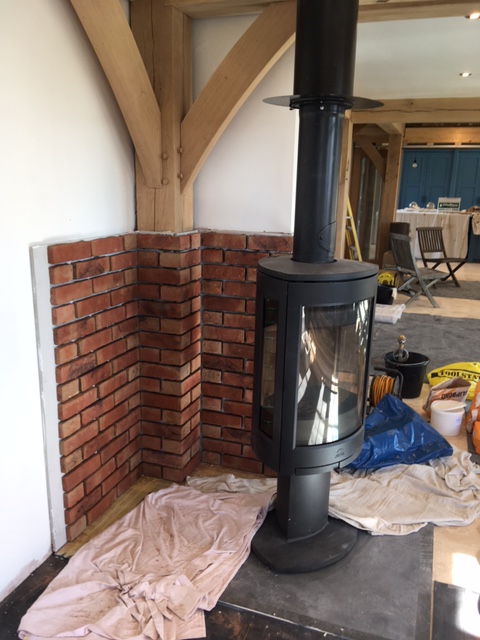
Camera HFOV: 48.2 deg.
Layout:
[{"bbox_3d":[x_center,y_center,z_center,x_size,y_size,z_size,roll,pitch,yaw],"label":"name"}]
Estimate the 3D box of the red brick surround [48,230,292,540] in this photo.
[{"bbox_3d":[-0.236,0.263,2.287,0.675,1.190,0.815,6,15,20],"label":"red brick surround"}]

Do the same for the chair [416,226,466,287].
[{"bbox_3d":[3.200,-0.983,8.540,0.480,0.890,0.580,-5,15,-25],"label":"chair"}]

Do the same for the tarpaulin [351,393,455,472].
[{"bbox_3d":[0.825,0.600,3.090,0.660,0.210,0.570,-2,14,-12],"label":"tarpaulin"}]

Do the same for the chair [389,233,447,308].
[{"bbox_3d":[2.345,-0.657,7.110,0.580,0.890,0.480,-2,14,-14],"label":"chair"}]

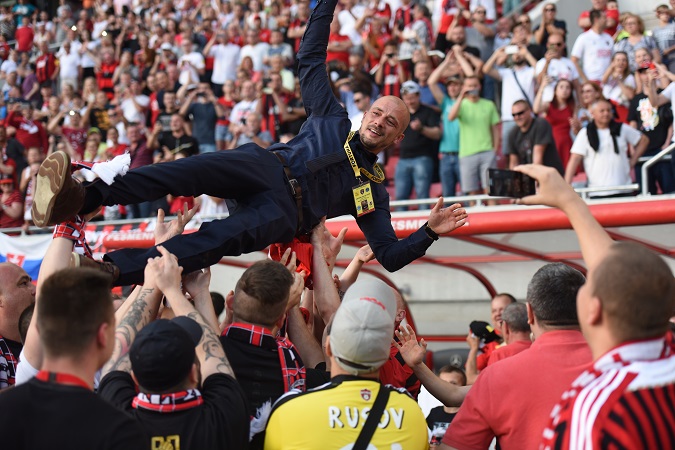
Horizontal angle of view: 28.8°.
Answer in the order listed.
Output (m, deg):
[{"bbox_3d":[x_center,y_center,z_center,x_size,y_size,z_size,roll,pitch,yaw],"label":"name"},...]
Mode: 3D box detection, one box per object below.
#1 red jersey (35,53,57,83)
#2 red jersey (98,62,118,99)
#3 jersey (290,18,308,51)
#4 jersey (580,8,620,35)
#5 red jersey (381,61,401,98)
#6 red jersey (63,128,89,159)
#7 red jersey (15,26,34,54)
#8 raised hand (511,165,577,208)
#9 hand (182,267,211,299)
[{"bbox_3d":[-6.264,-3.352,28.200,0.480,0.700,0.280,-1,-3,18],"label":"red jersey"},{"bbox_3d":[-4.346,-2.731,24.800,0.460,0.720,0.270,0,-3,-6],"label":"red jersey"},{"bbox_3d":[-0.592,-3.189,22.200,0.480,0.660,0.280,0,-3,7],"label":"jersey"},{"bbox_3d":[3.474,-2.552,17.400,0.540,0.640,0.300,-1,-3,12],"label":"jersey"},{"bbox_3d":[0.716,-1.889,17.400,0.380,0.560,0.240,0,-3,3],"label":"red jersey"},{"bbox_3d":[-4.272,-1.313,21.400,0.440,0.600,0.260,0,-3,-9],"label":"red jersey"},{"bbox_3d":[-7.703,-4.565,32.300,0.480,0.660,0.270,0,-3,-3],"label":"red jersey"},{"bbox_3d":[0.505,-0.091,3.200,0.140,0.110,0.110,-2,-4,37],"label":"raised hand"},{"bbox_3d":[-0.473,0.189,4.400,0.100,0.130,0.090,0,-3,6],"label":"hand"}]

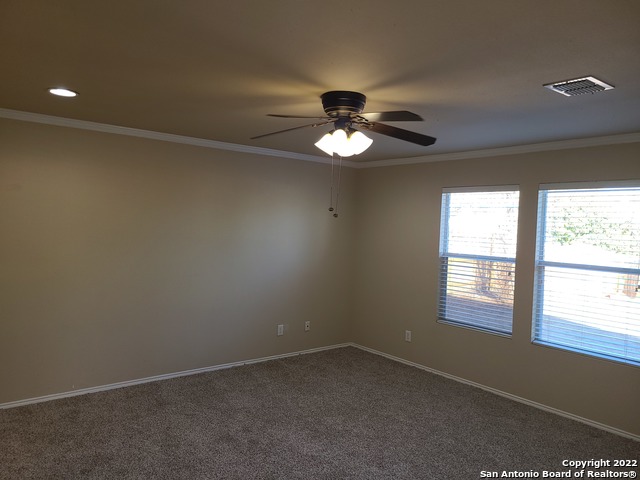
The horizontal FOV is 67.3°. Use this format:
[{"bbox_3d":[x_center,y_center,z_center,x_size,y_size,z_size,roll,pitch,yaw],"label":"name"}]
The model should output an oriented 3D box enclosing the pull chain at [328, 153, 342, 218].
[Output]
[{"bbox_3d":[0.100,-0.359,3.114,0.085,0.450,0.050,2,2,0],"label":"pull chain"}]

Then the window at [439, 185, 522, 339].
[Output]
[{"bbox_3d":[1.623,0.184,4.967,0.090,1.470,0.890,1,3,-39],"label":"window"}]

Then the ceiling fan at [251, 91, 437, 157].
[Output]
[{"bbox_3d":[0.145,-0.729,3.141,1.290,0.390,1.270,2,2,2],"label":"ceiling fan"}]

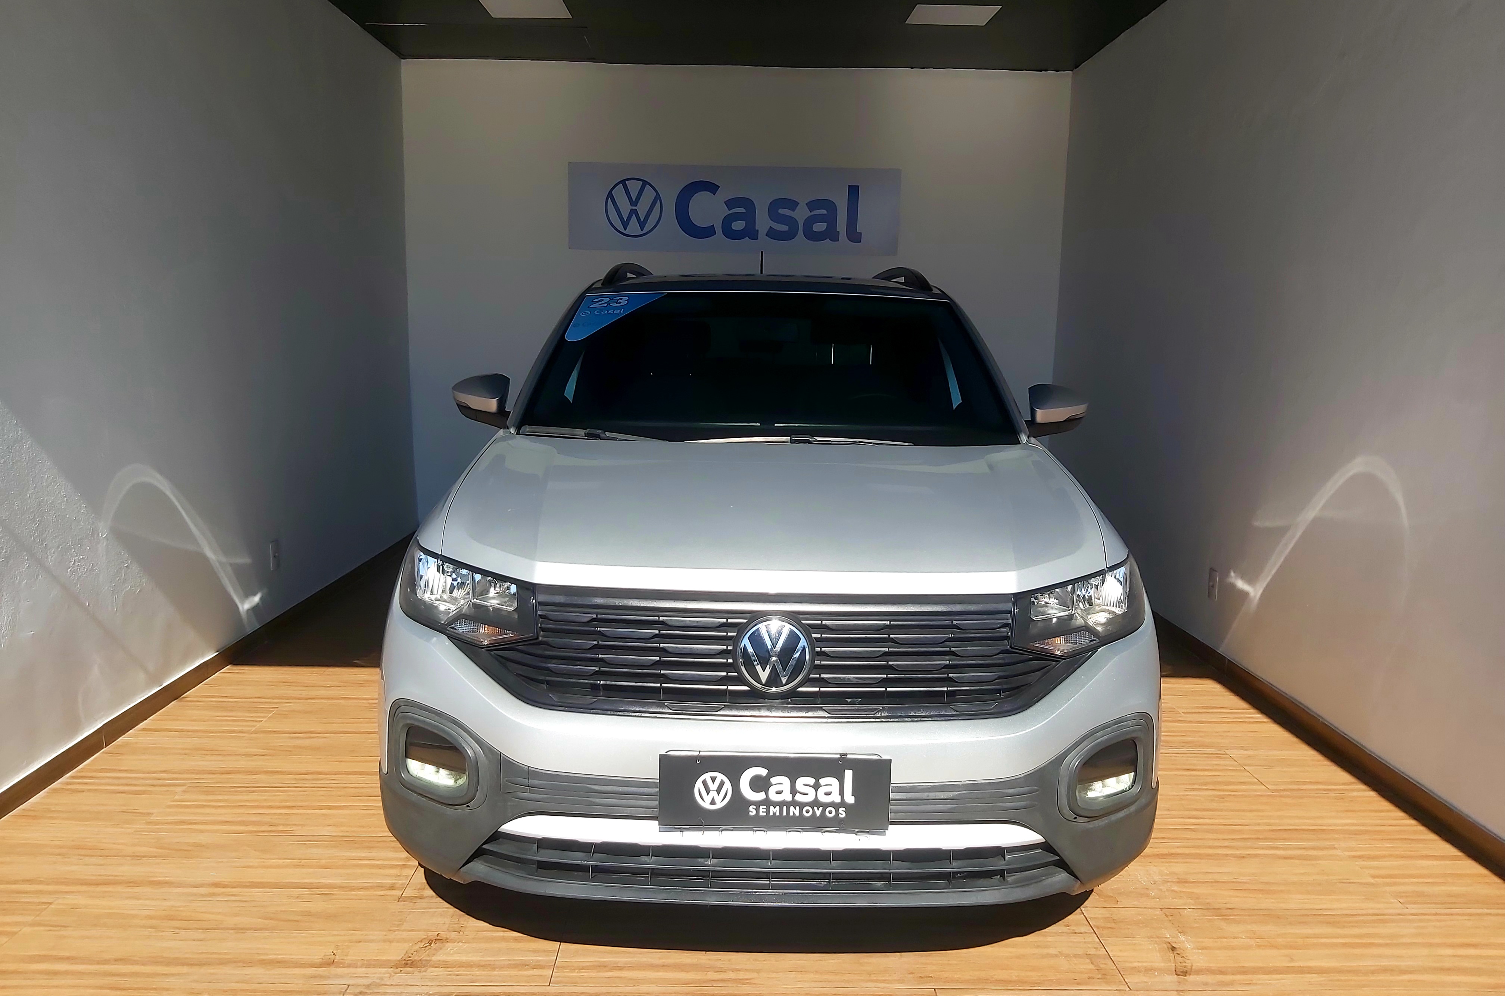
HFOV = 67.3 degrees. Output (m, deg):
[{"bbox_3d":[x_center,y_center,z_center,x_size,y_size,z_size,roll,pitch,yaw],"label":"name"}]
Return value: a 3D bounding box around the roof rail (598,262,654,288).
[{"bbox_3d":[-0.466,-0.874,4.533,0.090,0.110,1.720,1,9,0],"label":"roof rail"}]

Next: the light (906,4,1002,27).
[{"bbox_3d":[0.971,-2.351,5.485,0.396,0.030,0.377,1,9,-1],"label":"light"}]

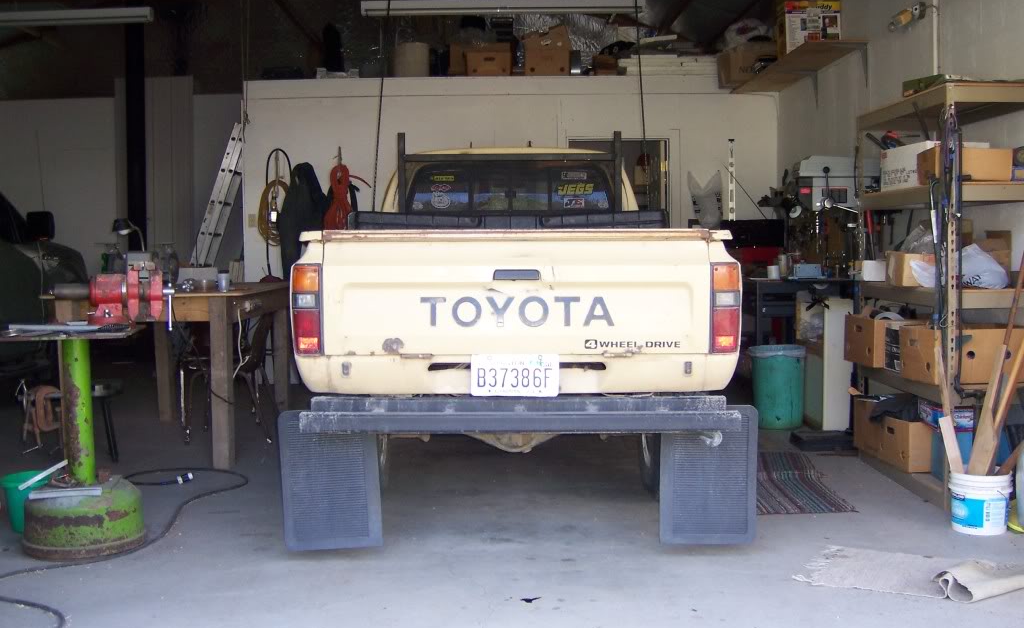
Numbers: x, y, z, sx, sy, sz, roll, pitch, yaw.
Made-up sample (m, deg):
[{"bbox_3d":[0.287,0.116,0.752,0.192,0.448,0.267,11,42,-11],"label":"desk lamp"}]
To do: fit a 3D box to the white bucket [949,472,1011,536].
[{"bbox_3d":[1.947,0.763,4.433,0.258,0.255,0.258,0,4,0],"label":"white bucket"}]

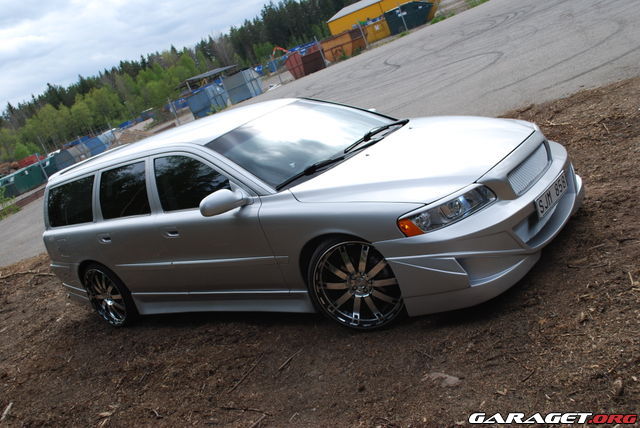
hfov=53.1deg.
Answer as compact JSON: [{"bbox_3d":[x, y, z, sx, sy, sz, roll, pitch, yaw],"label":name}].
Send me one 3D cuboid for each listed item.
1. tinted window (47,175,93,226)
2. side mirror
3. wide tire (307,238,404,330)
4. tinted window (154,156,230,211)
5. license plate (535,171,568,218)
[{"bbox_3d":[-2.182,-0.087,5.651,0.815,0.387,0.040,-8,-6,41],"label":"tinted window"},{"bbox_3d":[-0.614,-0.073,4.077,0.150,0.150,0.250,-8,18,41],"label":"side mirror"},{"bbox_3d":[0.257,0.395,3.869,0.580,0.580,0.220,-15,14,19],"label":"wide tire"},{"bbox_3d":[-0.914,-0.234,4.548,0.849,0.449,0.040,-8,-6,41],"label":"tinted window"},{"bbox_3d":[1.372,-0.115,3.783,0.020,0.110,0.520,-9,16,41],"label":"license plate"}]

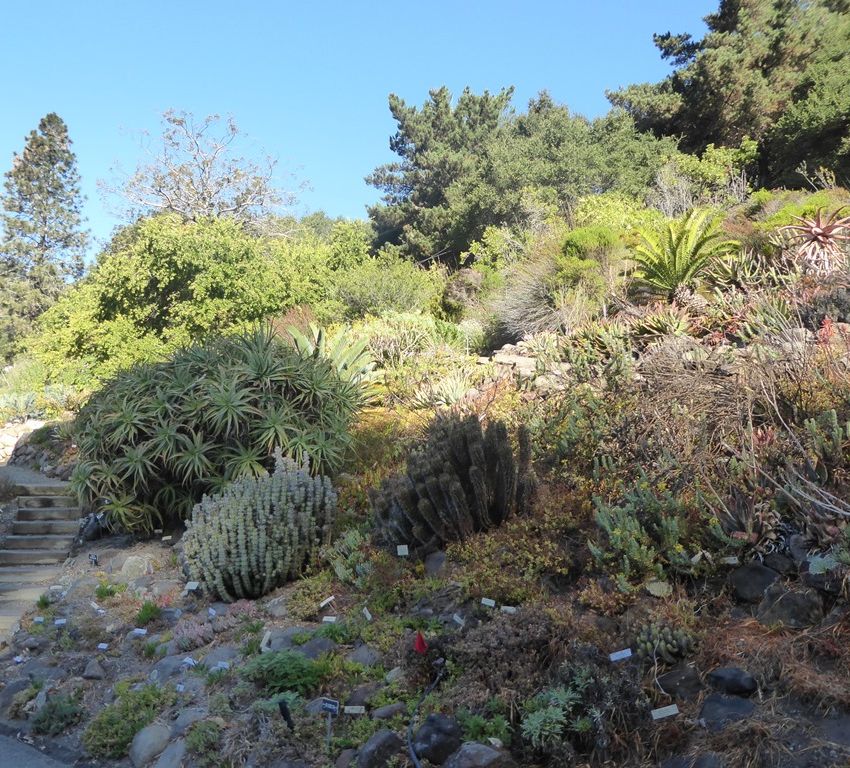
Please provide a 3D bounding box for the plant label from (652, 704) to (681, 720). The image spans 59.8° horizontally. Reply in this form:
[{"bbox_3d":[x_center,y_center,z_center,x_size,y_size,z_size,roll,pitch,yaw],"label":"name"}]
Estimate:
[{"bbox_3d":[1.057,1.443,3.250,0.113,0.035,0.008,-22,-48,9],"label":"plant label"}]

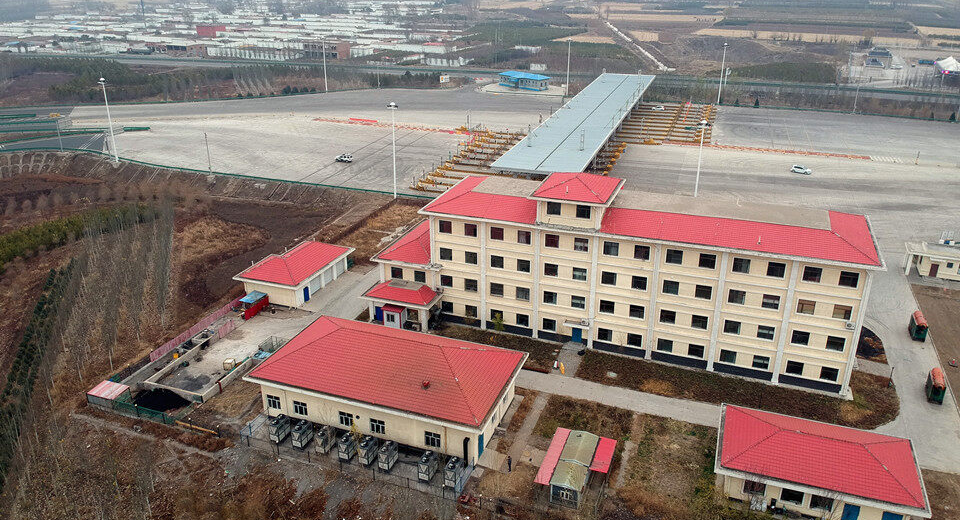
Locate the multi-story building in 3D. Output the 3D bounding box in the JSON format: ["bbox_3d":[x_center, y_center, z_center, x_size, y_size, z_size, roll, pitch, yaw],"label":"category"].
[{"bbox_3d":[15.597,-0.808,86.906,58.940,20.020,18.900,8,25,20],"label":"multi-story building"}]

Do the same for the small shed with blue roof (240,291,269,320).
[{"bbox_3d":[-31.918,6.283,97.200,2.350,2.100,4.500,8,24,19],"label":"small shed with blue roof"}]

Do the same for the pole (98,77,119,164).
[{"bbox_3d":[-88.029,-32.660,164.501,2.100,20.020,2.100,8,25,20],"label":"pole"}]

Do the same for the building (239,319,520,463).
[{"bbox_3d":[-9.497,11.838,73.650,26.180,7.700,14.630,8,25,20],"label":"building"}]

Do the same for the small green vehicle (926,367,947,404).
[{"bbox_3d":[50.255,14.024,76.382,1.260,2.370,3.210,10,24,24],"label":"small green vehicle"}]

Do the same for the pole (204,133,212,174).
[{"bbox_3d":[-61.311,-23.933,156.674,0.700,9.520,0.700,8,25,20],"label":"pole"}]

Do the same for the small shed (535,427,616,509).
[{"bbox_3d":[9.151,19.358,64.941,5.900,2.400,8.500,8,24,19],"label":"small shed"}]

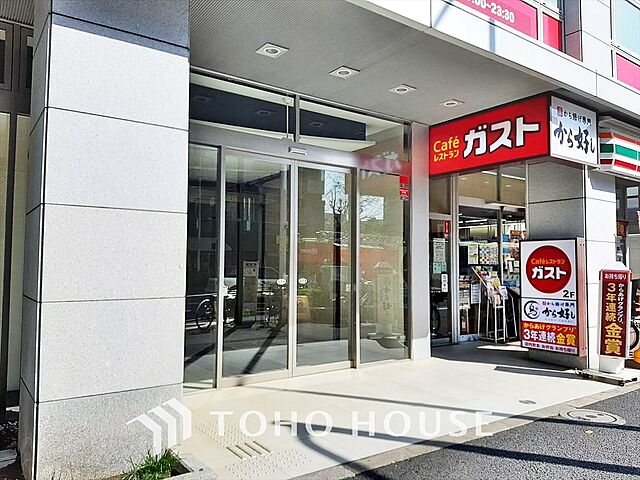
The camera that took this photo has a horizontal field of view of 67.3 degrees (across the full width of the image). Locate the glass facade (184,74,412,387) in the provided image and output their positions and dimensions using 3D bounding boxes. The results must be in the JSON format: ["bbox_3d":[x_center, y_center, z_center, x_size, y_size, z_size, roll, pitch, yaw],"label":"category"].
[{"bbox_3d":[-0.150,-0.053,5.993,3.523,3.451,0.174,2,-3,-36],"label":"glass facade"}]

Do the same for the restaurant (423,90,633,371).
[{"bbox_3d":[2.959,0.042,7.375,2.277,3.451,2.465,2,-3,-36],"label":"restaurant"}]

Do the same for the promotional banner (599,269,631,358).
[{"bbox_3d":[3.660,0.917,5.974,0.090,1.080,0.360,3,-3,-44],"label":"promotional banner"}]

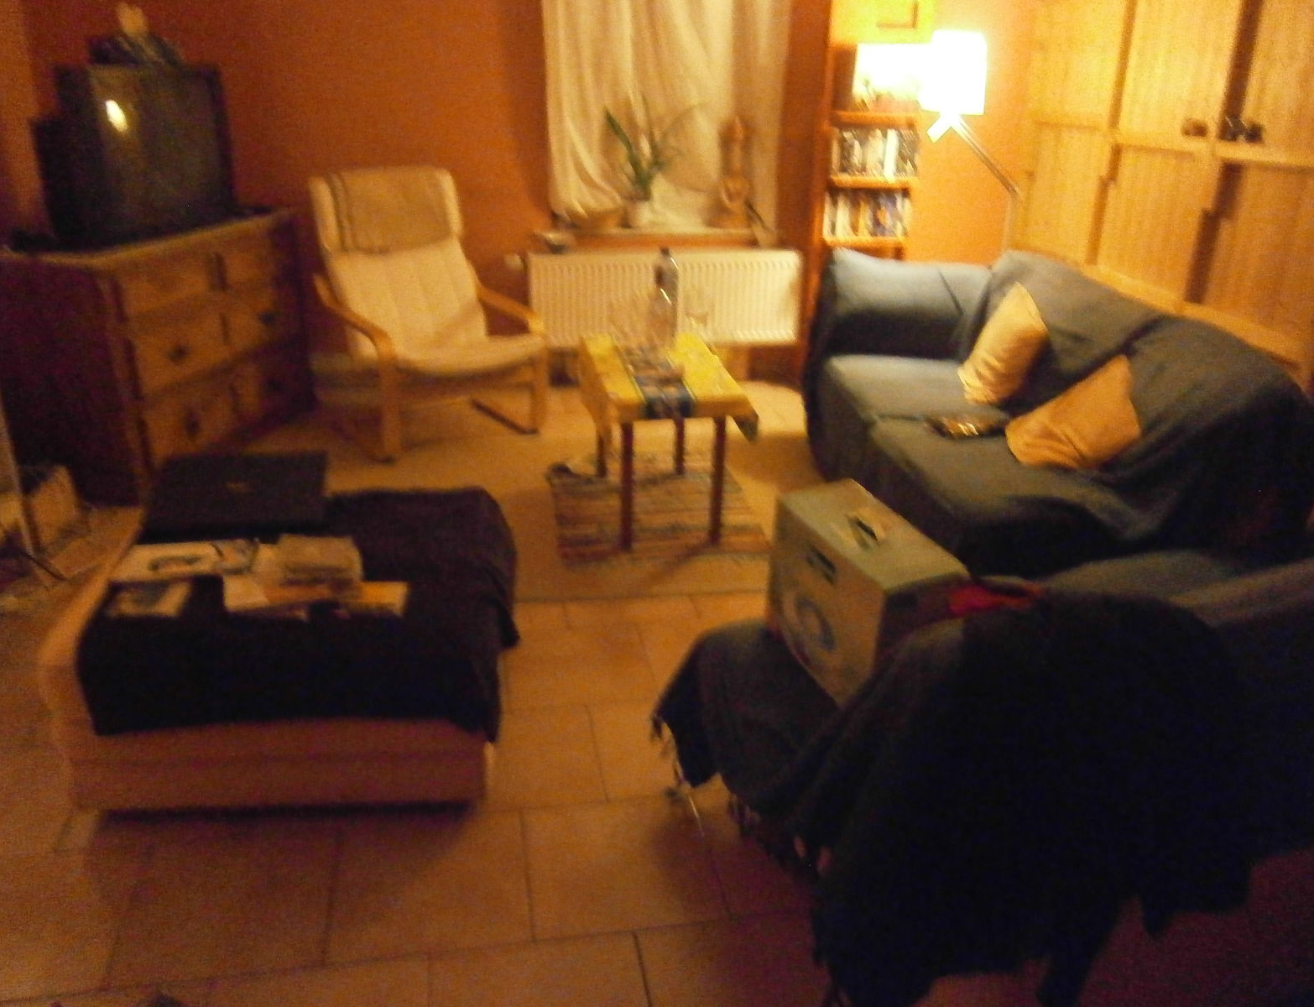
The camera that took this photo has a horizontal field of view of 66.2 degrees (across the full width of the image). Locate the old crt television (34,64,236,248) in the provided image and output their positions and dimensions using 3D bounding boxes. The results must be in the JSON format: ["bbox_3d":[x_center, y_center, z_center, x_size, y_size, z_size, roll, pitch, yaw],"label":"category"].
[{"bbox_3d":[-1.861,-1.219,3.479,0.420,0.530,0.590,12,25,23],"label":"old crt television"}]

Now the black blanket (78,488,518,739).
[{"bbox_3d":[-0.650,0.185,2.061,0.740,0.235,0.710,0,23,-4],"label":"black blanket"}]

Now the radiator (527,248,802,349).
[{"bbox_3d":[0.037,-0.920,4.514,1.210,0.410,0.100,-3,23,-10],"label":"radiator"}]

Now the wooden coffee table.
[{"bbox_3d":[0.006,-0.234,3.376,0.420,0.450,0.810,-3,23,-10],"label":"wooden coffee table"}]

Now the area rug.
[{"bbox_3d":[-0.029,-0.016,3.422,0.650,0.012,0.886,-3,23,-10],"label":"area rug"}]

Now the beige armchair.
[{"bbox_3d":[-0.933,-0.805,3.976,0.680,1.000,0.820,-14,27,-34],"label":"beige armchair"}]

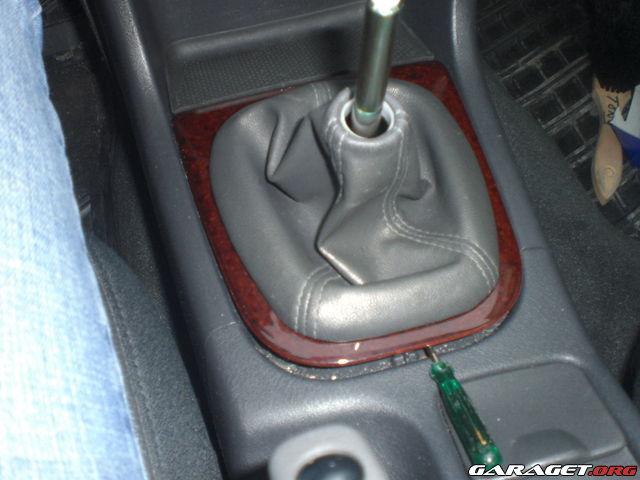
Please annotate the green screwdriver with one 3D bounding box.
[{"bbox_3d":[0.067,0.074,0.370,0.016,0.016,0.093,-17,54,-13],"label":"green screwdriver"}]

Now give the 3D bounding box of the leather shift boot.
[{"bbox_3d":[0.027,-0.038,0.384,0.161,0.072,0.168,-14,68,-11],"label":"leather shift boot"}]

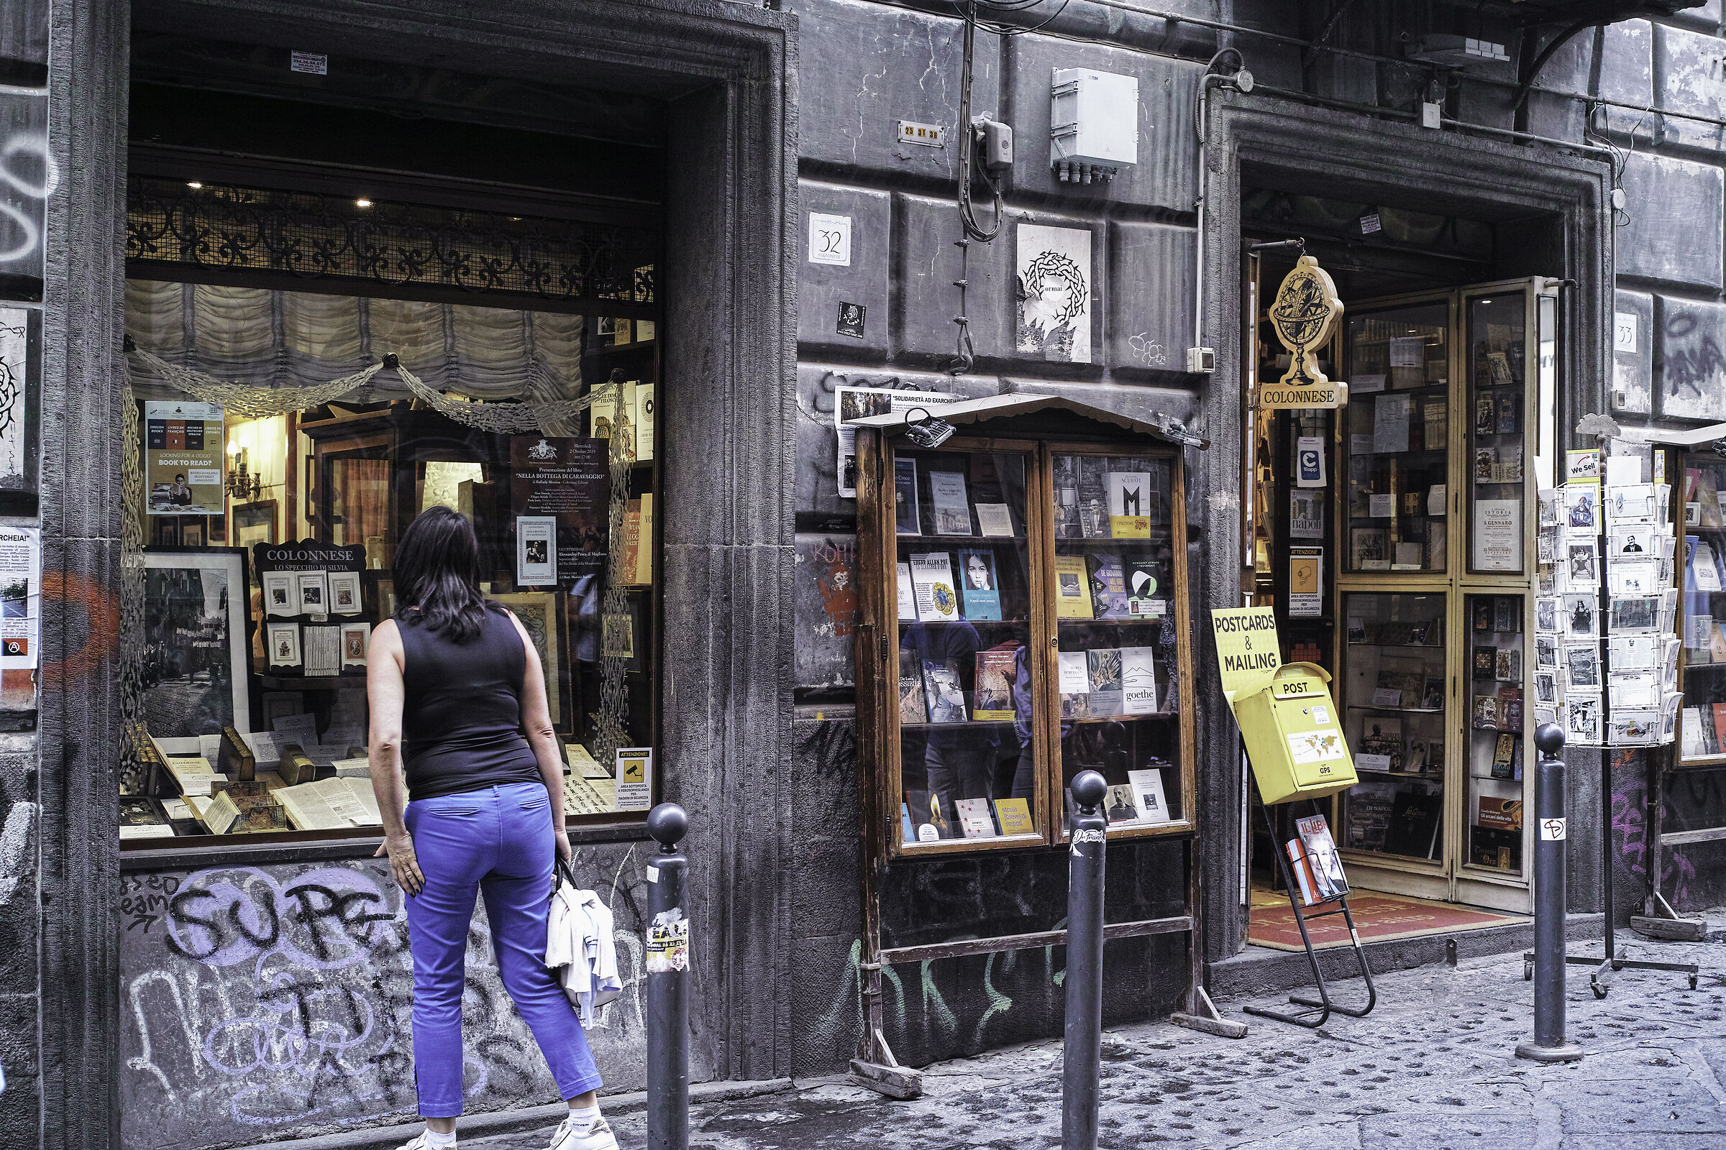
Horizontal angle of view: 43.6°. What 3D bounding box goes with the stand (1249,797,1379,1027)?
[{"bbox_3d":[1.487,1.089,7.095,0.310,0.730,0.420,1,-1,-33],"label":"stand"}]

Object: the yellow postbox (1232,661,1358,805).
[{"bbox_3d":[1.434,0.528,7.141,0.280,0.415,0.180,1,-22,-34],"label":"yellow postbox"}]

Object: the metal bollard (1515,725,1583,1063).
[{"bbox_3d":[2.059,0.943,6.464,0.203,0.989,0.203,1,-1,-33],"label":"metal bollard"}]

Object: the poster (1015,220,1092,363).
[{"bbox_3d":[0.615,-0.896,6.865,0.297,0.427,0.010,1,-1,-33],"label":"poster"}]

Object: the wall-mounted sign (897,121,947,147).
[{"bbox_3d":[0.183,-1.347,6.580,0.173,0.065,0.012,1,-1,-33],"label":"wall-mounted sign"}]

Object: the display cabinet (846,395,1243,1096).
[{"bbox_3d":[0.579,0.473,6.634,1.349,2.038,0.376,1,-1,-33],"label":"display cabinet"}]

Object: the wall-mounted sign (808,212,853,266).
[{"bbox_3d":[-0.093,-0.996,6.396,0.146,0.145,0.012,1,-1,-33],"label":"wall-mounted sign"}]

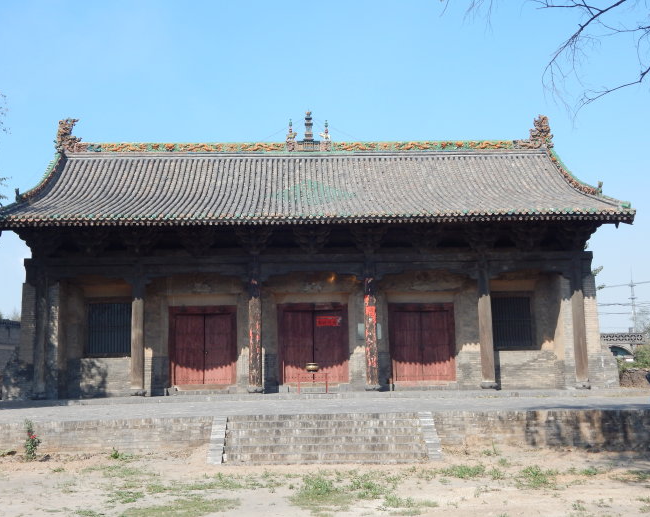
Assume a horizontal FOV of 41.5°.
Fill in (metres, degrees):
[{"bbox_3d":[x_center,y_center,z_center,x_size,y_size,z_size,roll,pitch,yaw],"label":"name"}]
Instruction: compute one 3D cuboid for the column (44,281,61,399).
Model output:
[{"bbox_3d":[-9.317,2.719,29.322,0.480,4.093,0.480,-1,-7,-2],"label":"column"}]

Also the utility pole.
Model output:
[{"bbox_3d":[31.711,6.419,88.000,0.900,10.389,0.600,-1,-7,-2],"label":"utility pole"}]

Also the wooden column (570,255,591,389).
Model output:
[{"bbox_3d":[8.864,2.230,29.815,0.460,4.570,0.460,-1,-7,-2],"label":"wooden column"}]

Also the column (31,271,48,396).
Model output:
[{"bbox_3d":[-9.631,2.528,29.032,0.460,4.410,0.460,-1,-7,-2],"label":"column"}]

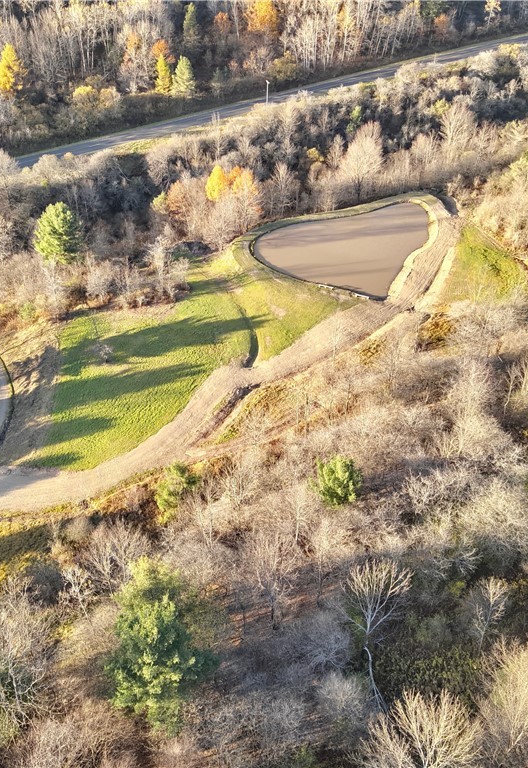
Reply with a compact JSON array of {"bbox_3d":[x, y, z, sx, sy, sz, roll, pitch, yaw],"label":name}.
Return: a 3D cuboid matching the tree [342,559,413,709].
[{"bbox_3d":[9.945,21.857,61.131,5.510,19.720,5.510,0,35,0],"label":"tree"}]

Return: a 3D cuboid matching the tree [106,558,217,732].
[{"bbox_3d":[-8.909,21.862,60.528,9.040,20.400,9.040,0,35,0],"label":"tree"}]

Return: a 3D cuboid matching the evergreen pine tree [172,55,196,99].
[{"bbox_3d":[-28.665,-108.838,252.818,9.260,14.330,9.260,0,35,0],"label":"evergreen pine tree"}]

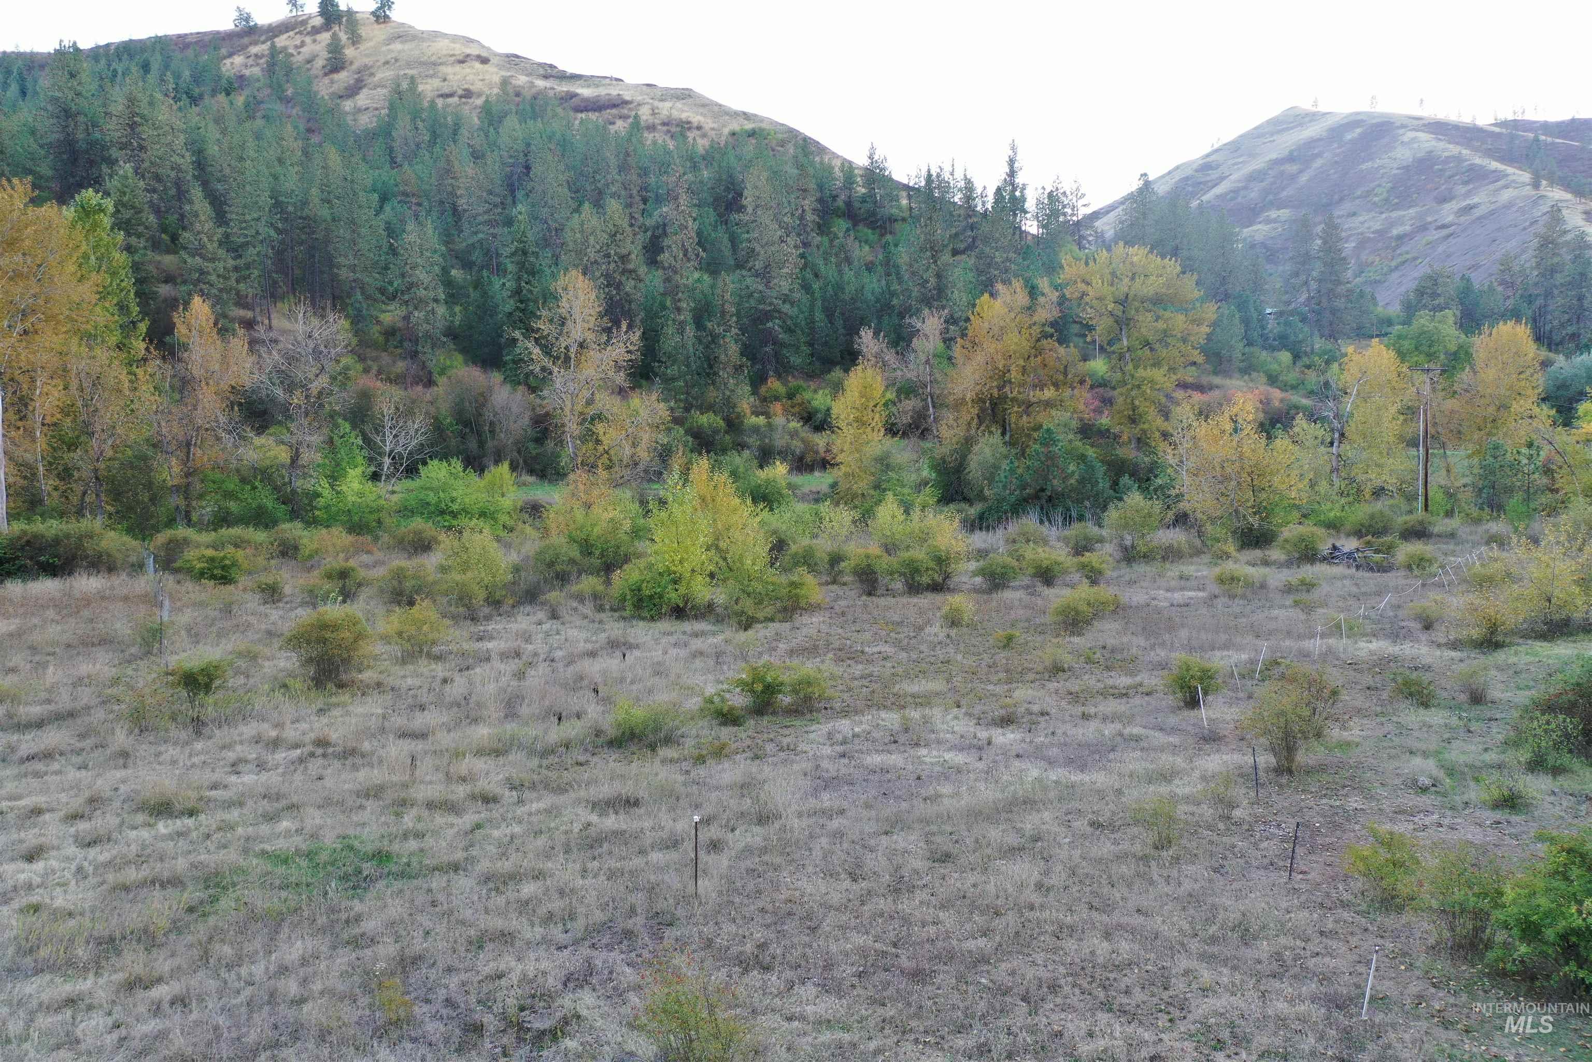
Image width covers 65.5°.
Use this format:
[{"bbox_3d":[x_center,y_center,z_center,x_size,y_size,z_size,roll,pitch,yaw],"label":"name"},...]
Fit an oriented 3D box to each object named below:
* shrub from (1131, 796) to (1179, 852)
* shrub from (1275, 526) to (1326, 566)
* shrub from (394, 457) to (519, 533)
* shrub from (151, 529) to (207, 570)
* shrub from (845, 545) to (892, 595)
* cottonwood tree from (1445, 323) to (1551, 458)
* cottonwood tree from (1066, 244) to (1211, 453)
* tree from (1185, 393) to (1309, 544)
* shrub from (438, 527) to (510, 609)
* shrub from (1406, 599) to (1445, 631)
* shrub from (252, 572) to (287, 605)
[{"bbox_3d":[6.562,5.347,22.600,0.868,1.012,0.824,0,5,0],"label":"shrub"},{"bbox_3d":[25.495,0.754,62.500,2.523,1.989,2.397,0,5,0],"label":"shrub"},{"bbox_3d":[-22.808,-2.335,83.000,8.170,5.170,6.950,0,5,0],"label":"shrub"},{"bbox_3d":[-30.110,0.881,60.310,2.726,2.014,2.590,-3,7,-27],"label":"shrub"},{"bbox_3d":[3.113,1.689,53.438,1.990,1.980,1.930,0,8,0],"label":"shrub"},{"bbox_3d":[66.926,-12.982,118.000,9.960,14.110,9.460,0,5,0],"label":"cottonwood tree"},{"bbox_3d":[36.139,-18.697,130.822,15.901,22.659,15.106,1,6,15],"label":"cottonwood tree"},{"bbox_3d":[26.587,-3.631,73.000,7.188,8.931,6.828,0,5,0],"label":"tree"},{"bbox_3d":[-12.808,1.512,49.136,2.961,3.237,2.813,-2,6,-15],"label":"shrub"},{"bbox_3d":[24.256,3.237,47.721,1.490,1.160,1.340,0,7,0],"label":"shrub"},{"bbox_3d":[-21.488,2.309,50.500,1.392,1.256,1.323,0,5,0],"label":"shrub"}]

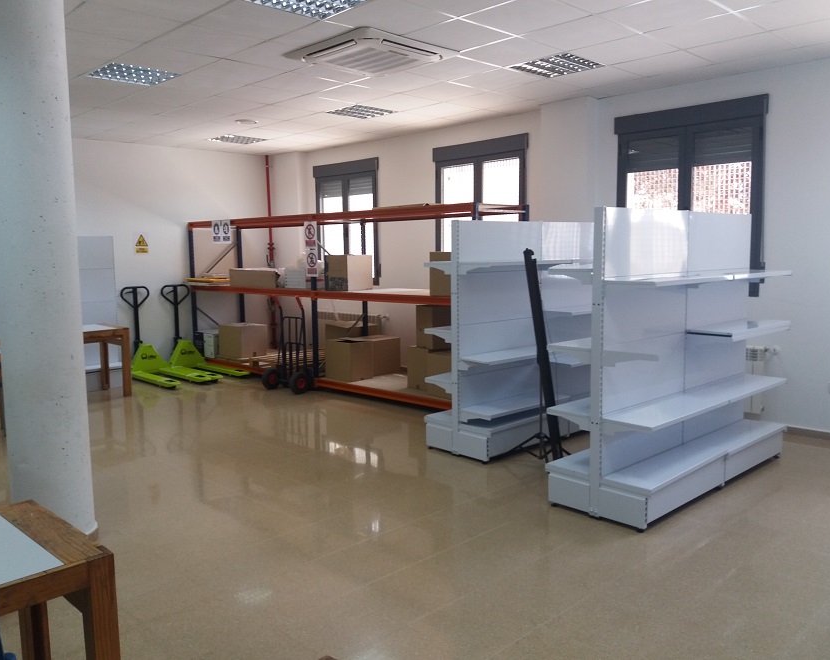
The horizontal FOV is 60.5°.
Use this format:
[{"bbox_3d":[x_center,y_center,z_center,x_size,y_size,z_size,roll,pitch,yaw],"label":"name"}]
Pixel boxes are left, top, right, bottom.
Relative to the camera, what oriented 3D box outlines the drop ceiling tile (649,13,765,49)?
[{"bbox_3d":[1.964,-2.018,4.798,0.600,0.025,0.600,-7,9,-44],"label":"drop ceiling tile"}]

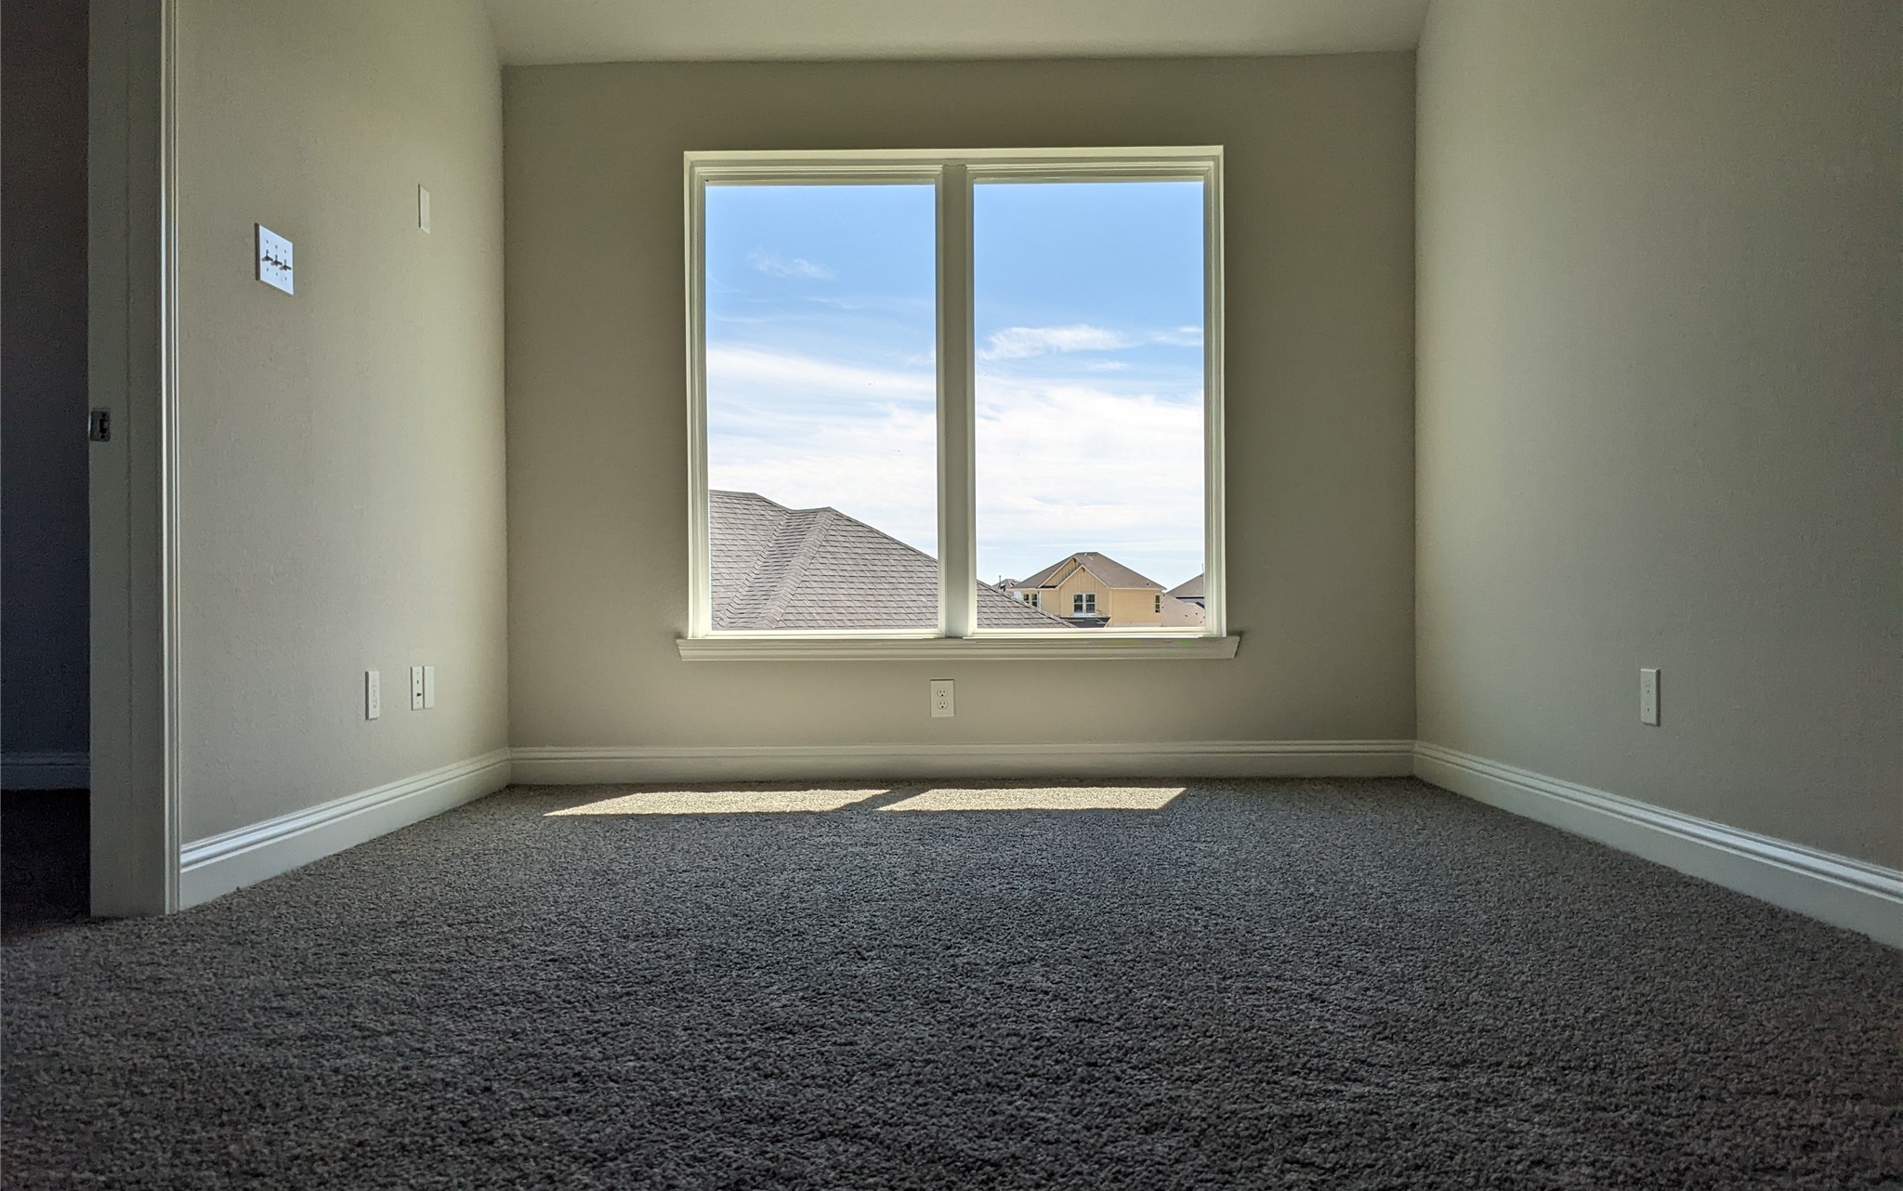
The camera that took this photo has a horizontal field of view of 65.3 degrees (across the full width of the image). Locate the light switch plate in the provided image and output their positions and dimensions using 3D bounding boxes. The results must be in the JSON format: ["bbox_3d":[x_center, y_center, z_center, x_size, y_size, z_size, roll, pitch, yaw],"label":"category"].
[{"bbox_3d":[-1.498,-0.746,3.314,0.016,0.119,0.164,0,-1,0],"label":"light switch plate"}]

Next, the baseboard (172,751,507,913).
[{"bbox_3d":[-1.482,0.559,3.927,0.018,0.121,2.098,0,-1,0],"label":"baseboard"}]

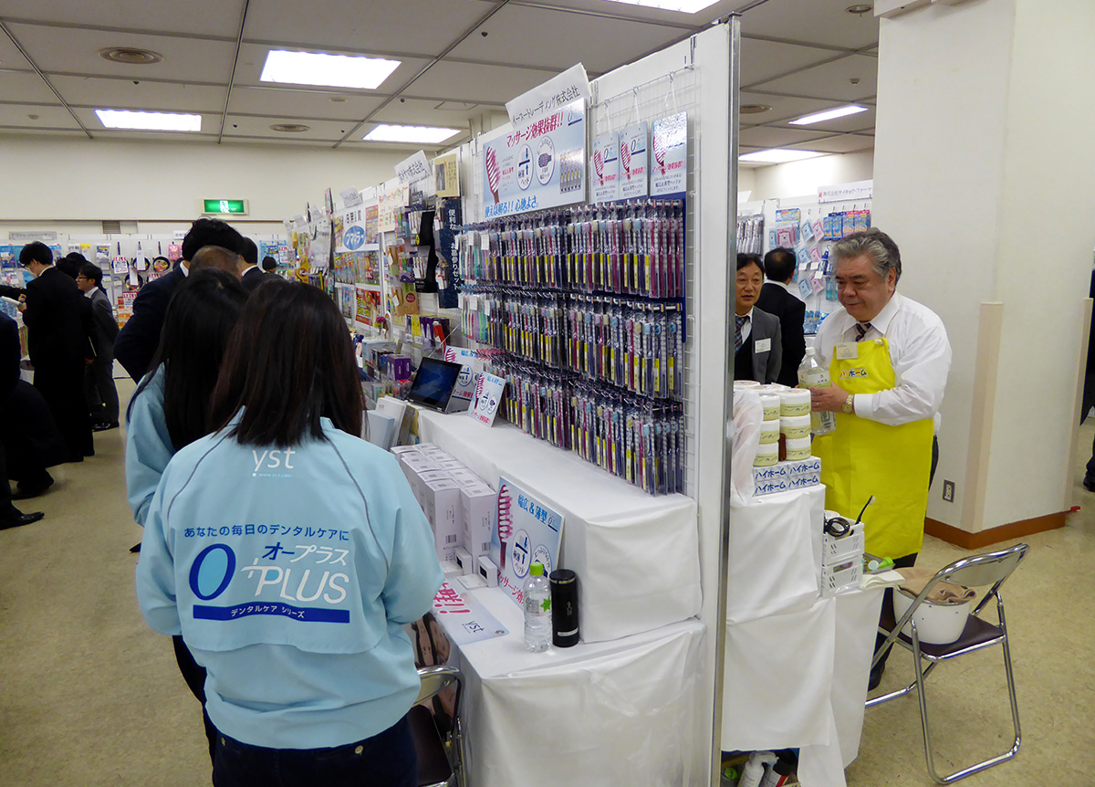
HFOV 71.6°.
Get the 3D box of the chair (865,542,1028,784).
[{"bbox_3d":[1.265,0.820,2.554,0.455,0.745,0.460,-6,11,-24],"label":"chair"}]

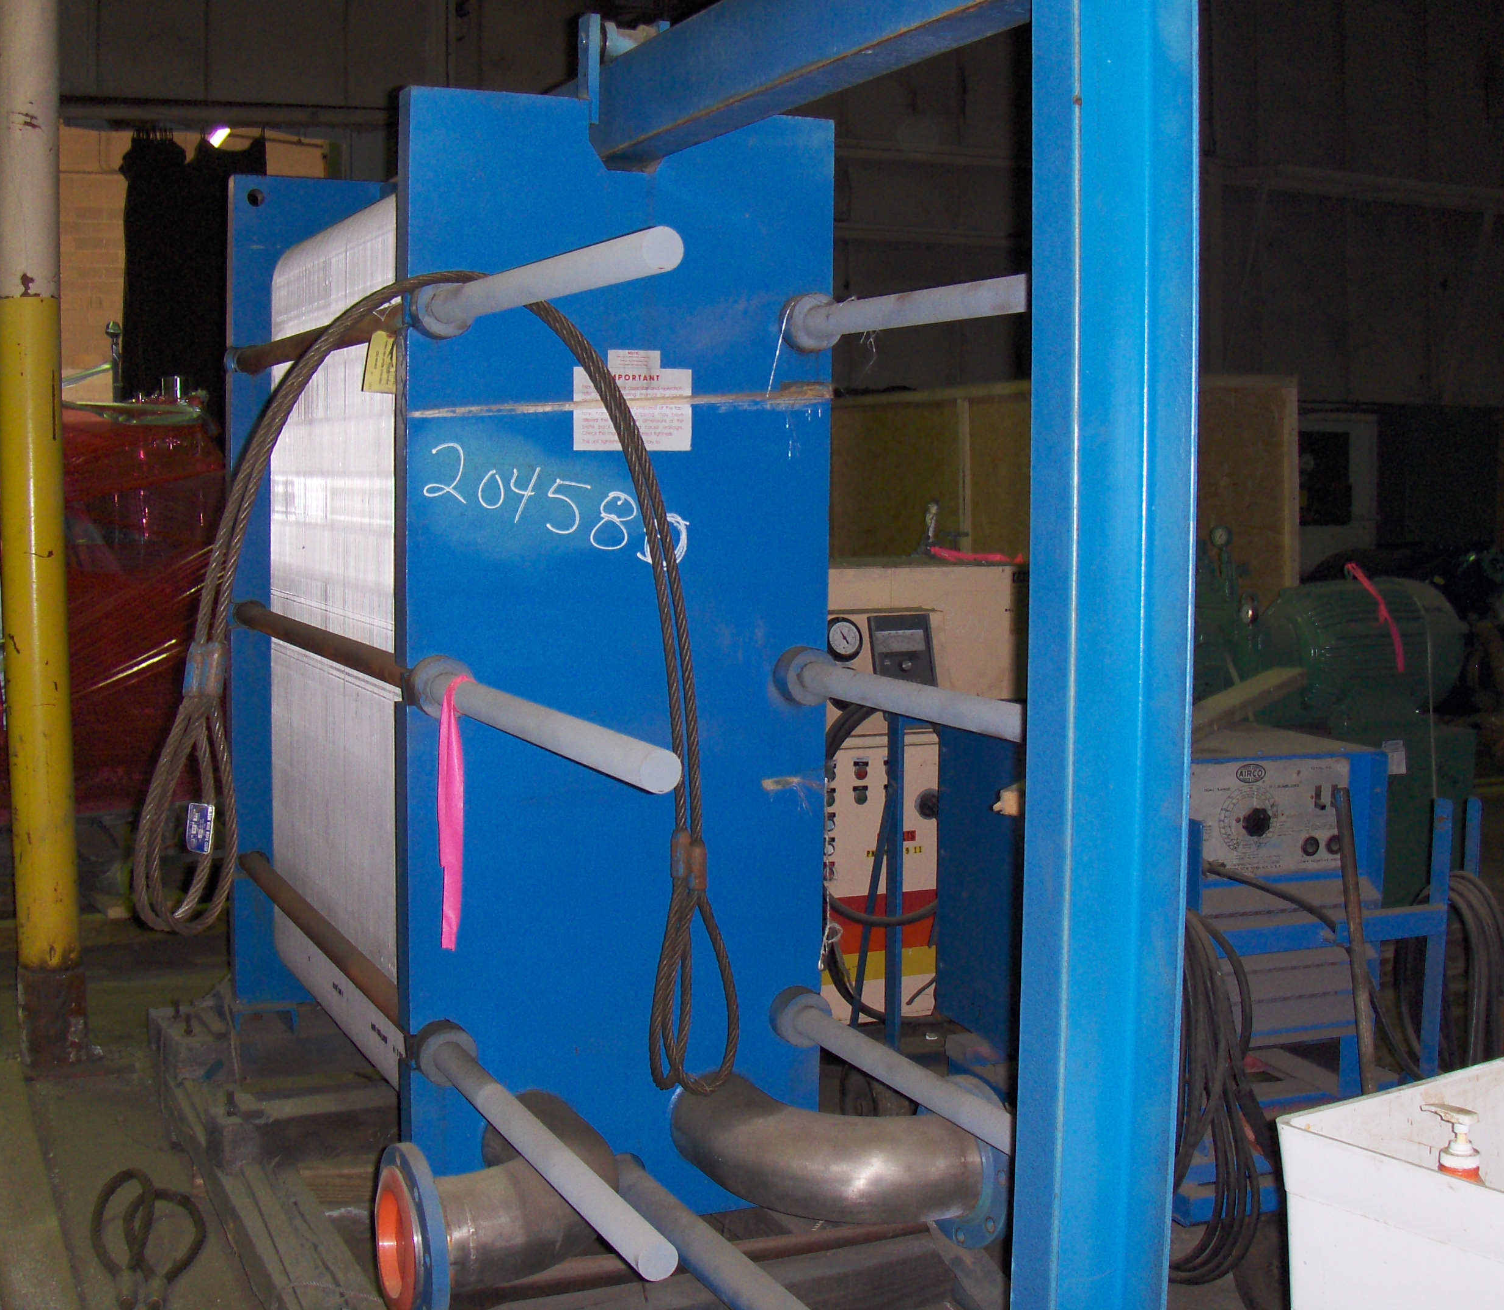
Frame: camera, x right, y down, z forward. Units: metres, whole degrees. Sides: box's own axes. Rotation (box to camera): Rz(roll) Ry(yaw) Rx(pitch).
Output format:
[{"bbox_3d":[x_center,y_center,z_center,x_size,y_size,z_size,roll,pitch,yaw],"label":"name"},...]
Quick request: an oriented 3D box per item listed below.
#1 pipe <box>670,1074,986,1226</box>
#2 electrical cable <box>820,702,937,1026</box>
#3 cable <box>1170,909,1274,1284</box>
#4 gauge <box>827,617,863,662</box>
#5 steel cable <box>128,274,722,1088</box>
[{"bbox_3d":[0.113,0.816,3.402,0.360,0.171,0.430,-2,6,-24],"label":"pipe"},{"bbox_3d":[0.305,0.460,4.700,0.330,0.750,0.200,-2,6,-24],"label":"electrical cable"},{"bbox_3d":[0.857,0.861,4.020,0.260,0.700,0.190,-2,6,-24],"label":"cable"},{"bbox_3d":[0.251,-0.041,5.650,0.127,0.127,0.050,-2,-14,-24],"label":"gauge"},{"bbox_3d":[-0.459,0.078,3.183,0.963,1.338,0.170,-2,6,-24],"label":"steel cable"}]

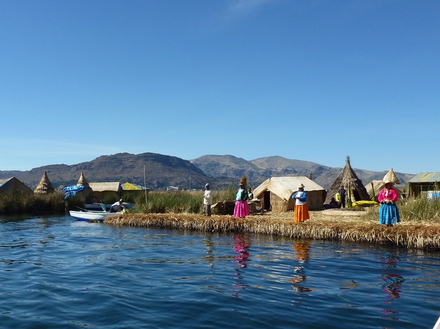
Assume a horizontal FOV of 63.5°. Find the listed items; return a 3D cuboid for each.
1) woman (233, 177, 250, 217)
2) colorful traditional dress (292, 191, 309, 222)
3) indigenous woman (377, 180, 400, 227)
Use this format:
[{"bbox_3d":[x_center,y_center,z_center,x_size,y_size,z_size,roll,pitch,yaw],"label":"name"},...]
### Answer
[{"bbox_3d":[0.921,1.537,15.230,0.660,1.590,0.480,-2,-5,28],"label":"woman"},{"bbox_3d":[3.242,1.669,14.318,0.700,1.280,0.500,-1,-4,13],"label":"colorful traditional dress"},{"bbox_3d":[5.752,1.345,12.136,0.760,1.580,0.530,-2,-5,29],"label":"indigenous woman"}]

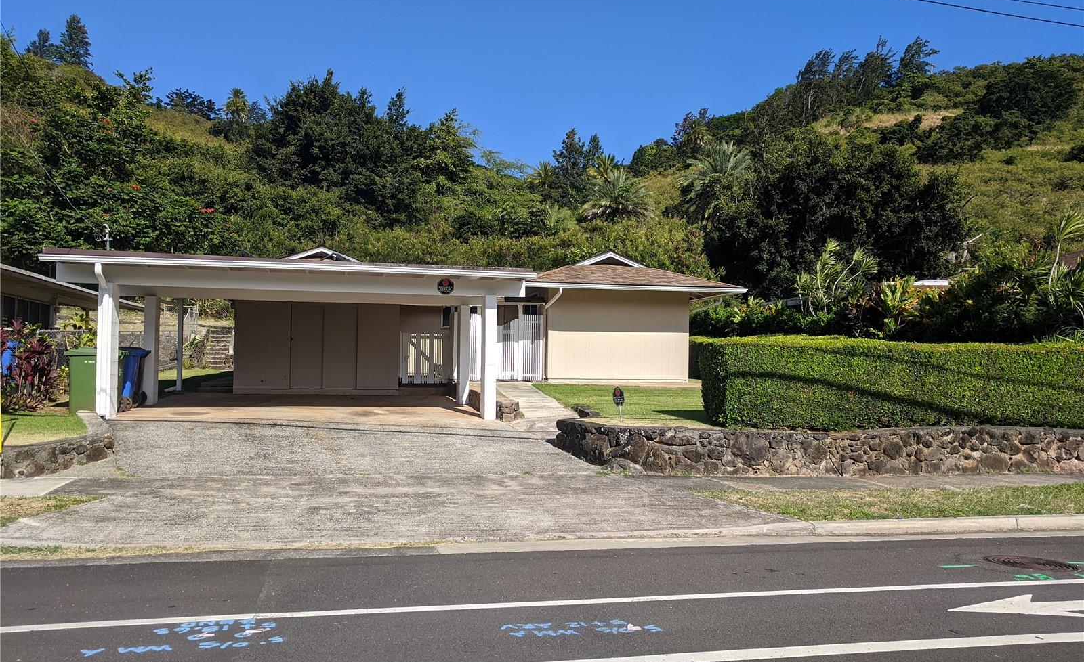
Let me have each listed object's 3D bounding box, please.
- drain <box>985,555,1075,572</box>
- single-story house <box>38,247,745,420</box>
[{"bbox_3d":[4.287,2.061,7.149,0.715,0.040,0.715,1,-3,-12],"label":"drain"},{"bbox_3d":[-2.302,-0.207,20.775,13.600,3.730,15.650,1,-2,-12],"label":"single-story house"}]

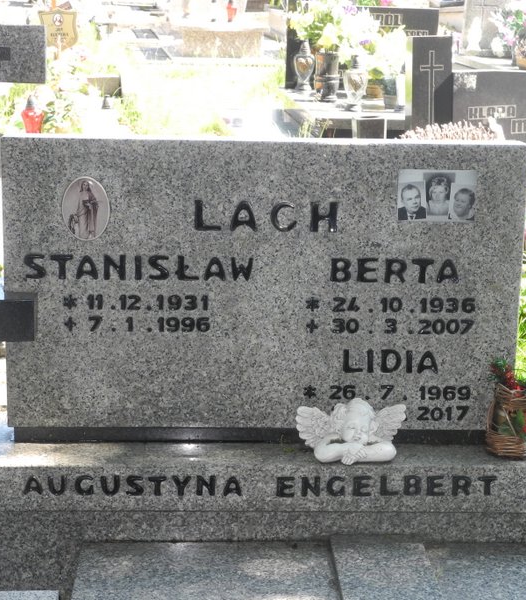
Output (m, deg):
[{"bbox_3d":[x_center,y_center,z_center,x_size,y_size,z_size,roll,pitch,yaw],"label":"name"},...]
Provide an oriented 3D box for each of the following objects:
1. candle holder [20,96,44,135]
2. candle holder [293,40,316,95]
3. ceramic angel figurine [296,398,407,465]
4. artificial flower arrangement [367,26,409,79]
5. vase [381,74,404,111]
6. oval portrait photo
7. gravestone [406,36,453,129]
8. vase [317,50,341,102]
[{"bbox_3d":[-1.106,-0.877,6.760,0.102,0.201,0.102,0,14,-3],"label":"candle holder"},{"bbox_3d":[0.247,-1.385,8.400,0.125,0.315,0.115,-1,15,-5],"label":"candle holder"},{"bbox_3d":[0.171,0.248,2.715,0.212,0.112,0.092,0,14,-3],"label":"ceramic angel figurine"},{"bbox_3d":[0.727,-1.451,8.300,0.225,0.300,0.200,-1,15,-5],"label":"artificial flower arrangement"},{"bbox_3d":[0.732,-1.171,7.935,0.110,0.185,0.110,0,14,-3],"label":"vase"},{"bbox_3d":[-0.329,-0.170,2.627,0.090,0.120,0.008,0,10,-2],"label":"oval portrait photo"},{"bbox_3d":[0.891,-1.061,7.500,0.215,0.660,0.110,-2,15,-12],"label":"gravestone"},{"bbox_3d":[0.378,-1.324,8.331,0.128,0.276,0.128,0,14,-3],"label":"vase"}]

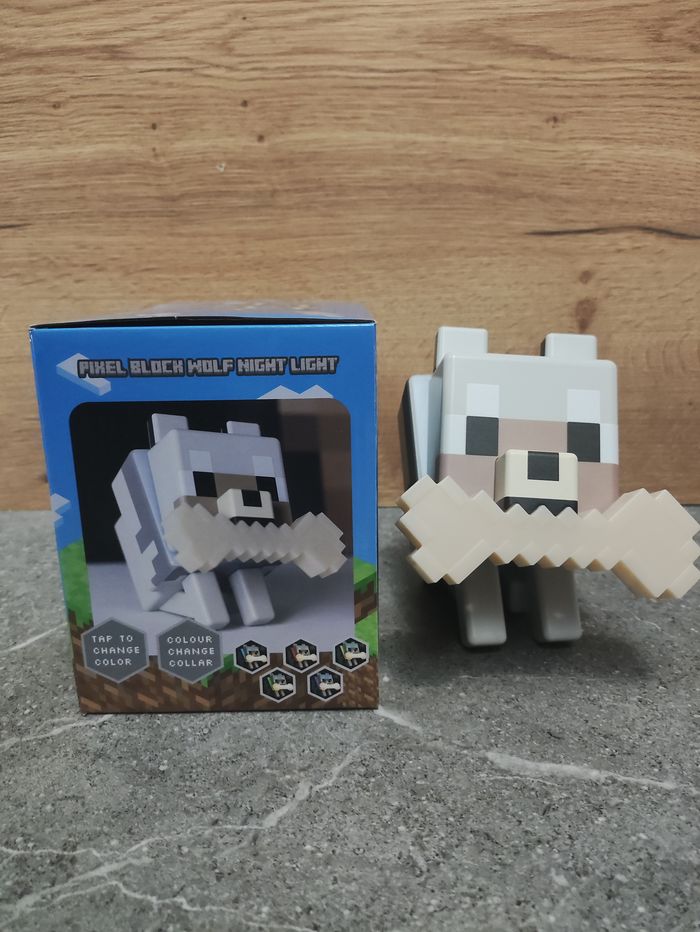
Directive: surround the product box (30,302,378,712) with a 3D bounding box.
[{"bbox_3d":[-0.051,0.008,0.319,0.121,0.157,0.133,-1,15,0],"label":"product box"}]

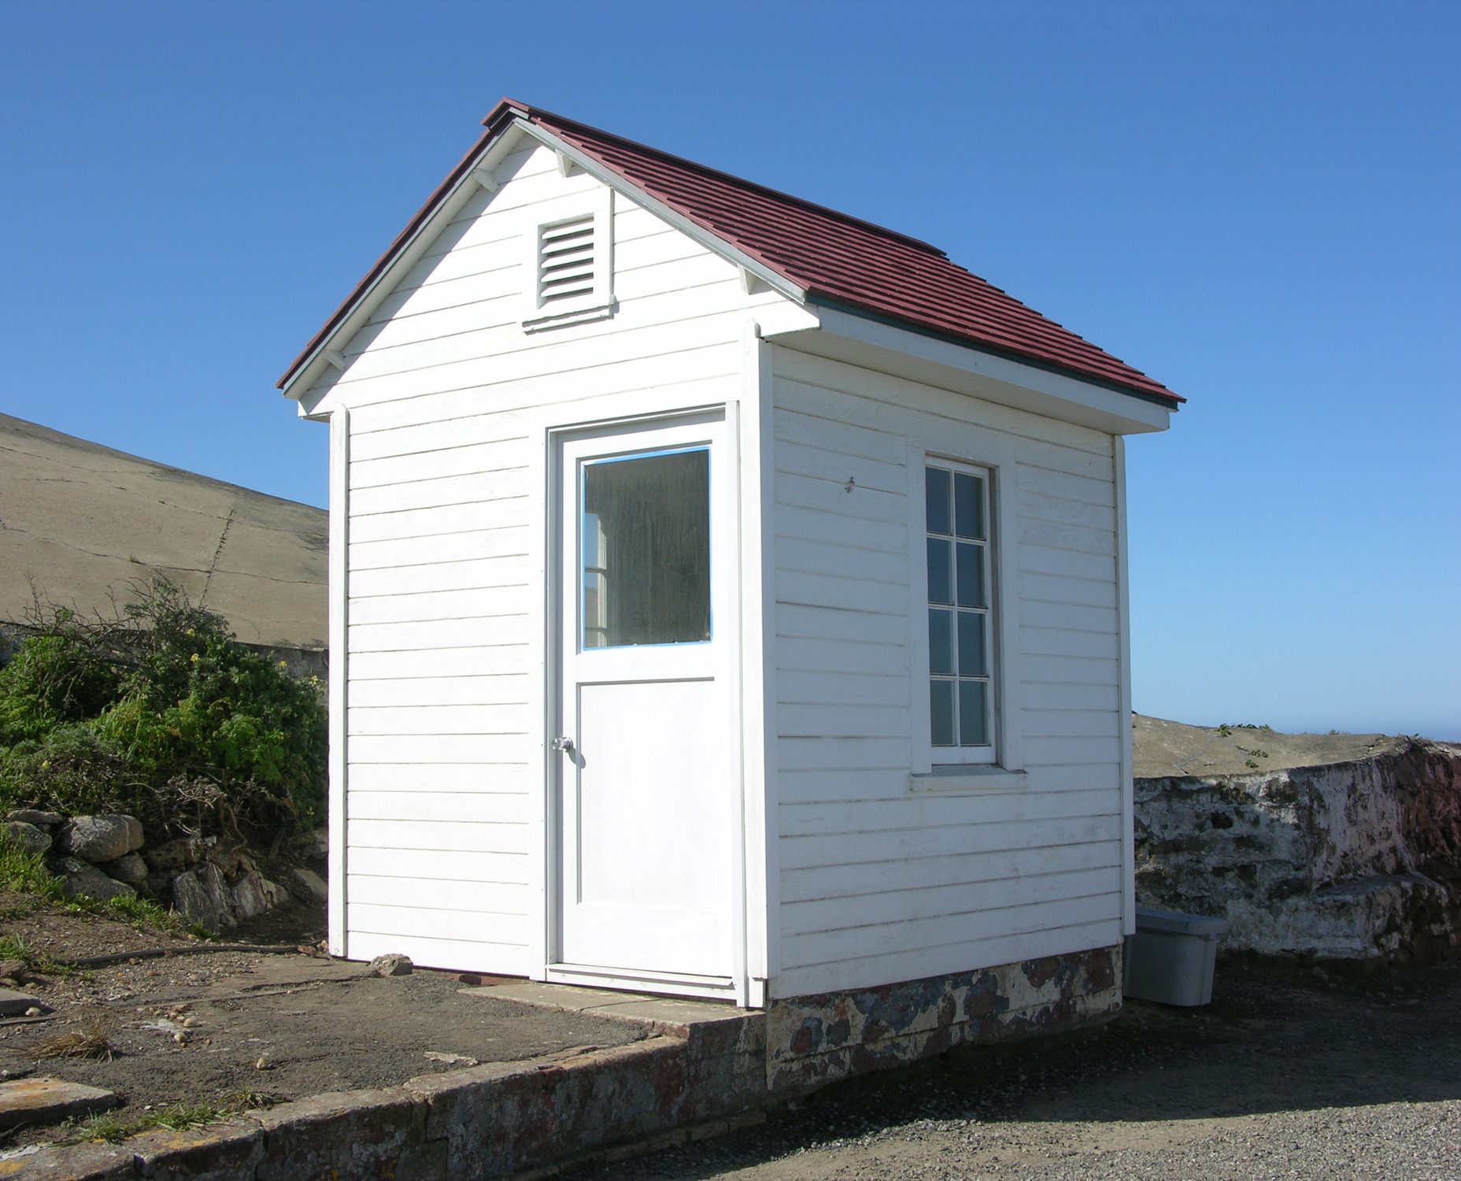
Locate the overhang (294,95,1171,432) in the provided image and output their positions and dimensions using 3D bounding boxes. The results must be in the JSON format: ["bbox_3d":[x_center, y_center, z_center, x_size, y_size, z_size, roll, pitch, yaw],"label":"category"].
[{"bbox_3d":[0.101,-1.382,10.010,3.000,1.165,3.320,-4,-6,37],"label":"overhang"}]

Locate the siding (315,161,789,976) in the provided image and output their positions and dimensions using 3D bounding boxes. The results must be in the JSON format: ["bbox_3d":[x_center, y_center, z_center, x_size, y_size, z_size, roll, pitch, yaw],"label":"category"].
[{"bbox_3d":[-0.817,-0.143,8.731,2.480,3.530,0.080,-4,-6,37],"label":"siding"}]

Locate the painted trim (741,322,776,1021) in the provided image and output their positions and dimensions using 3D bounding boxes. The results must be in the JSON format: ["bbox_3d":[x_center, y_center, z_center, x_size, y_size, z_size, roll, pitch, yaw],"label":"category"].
[{"bbox_3d":[0.113,0.285,7.995,0.100,2.560,0.095,-4,-6,37],"label":"painted trim"}]

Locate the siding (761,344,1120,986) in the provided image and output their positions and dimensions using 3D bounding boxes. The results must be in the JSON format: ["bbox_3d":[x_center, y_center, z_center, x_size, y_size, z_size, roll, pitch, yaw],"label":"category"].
[{"bbox_3d":[1.000,0.387,9.141,0.080,2.500,2.990,-4,-6,37],"label":"siding"}]

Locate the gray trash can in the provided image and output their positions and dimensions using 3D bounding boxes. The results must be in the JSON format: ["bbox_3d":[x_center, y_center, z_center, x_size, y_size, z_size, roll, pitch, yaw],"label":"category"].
[{"bbox_3d":[2.196,1.841,10.461,0.320,0.405,0.540,2,-5,-30],"label":"gray trash can"}]

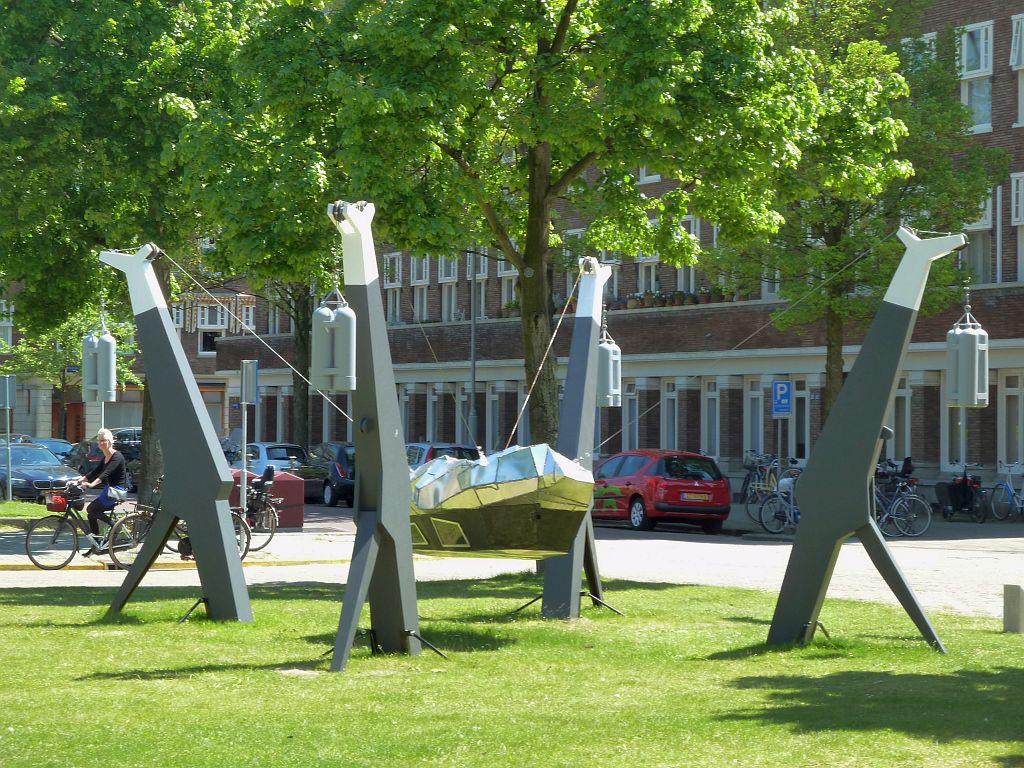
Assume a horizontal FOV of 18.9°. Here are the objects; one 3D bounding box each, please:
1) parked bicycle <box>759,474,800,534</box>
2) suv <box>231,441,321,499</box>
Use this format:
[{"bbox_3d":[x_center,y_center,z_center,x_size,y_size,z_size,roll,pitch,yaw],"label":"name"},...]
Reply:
[{"bbox_3d":[5.050,2.120,55.200,1.750,1.100,0.600,1,-1,-40],"label":"parked bicycle"},{"bbox_3d":[-6.400,2.140,77.300,1.680,1.480,3.800,1,-1,-24],"label":"suv"}]

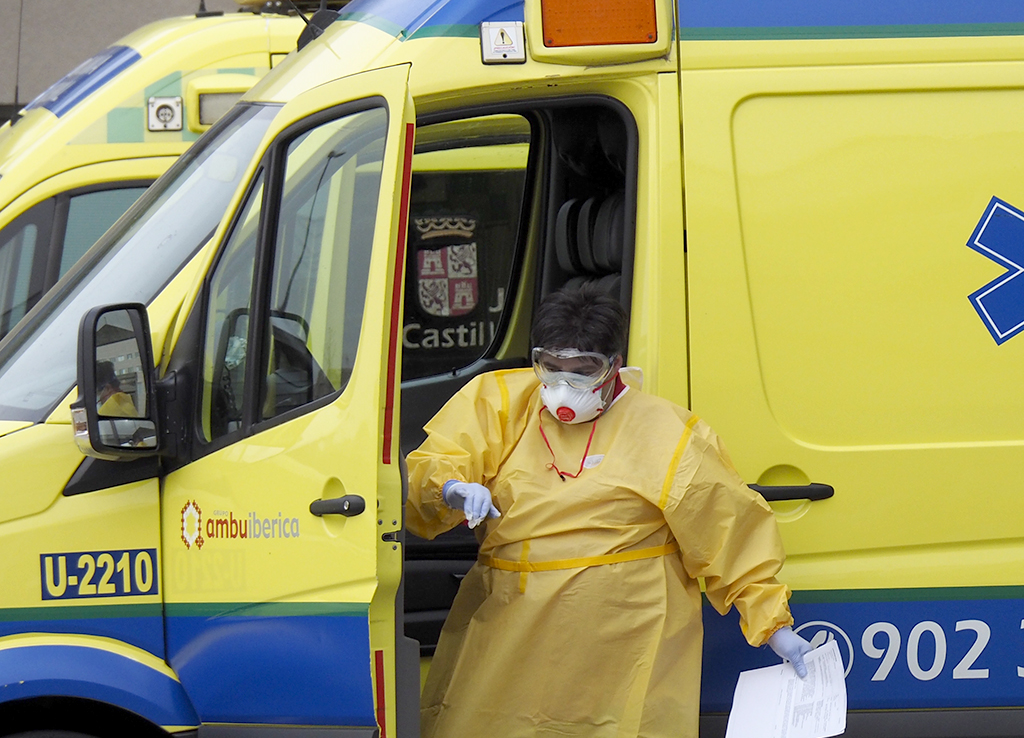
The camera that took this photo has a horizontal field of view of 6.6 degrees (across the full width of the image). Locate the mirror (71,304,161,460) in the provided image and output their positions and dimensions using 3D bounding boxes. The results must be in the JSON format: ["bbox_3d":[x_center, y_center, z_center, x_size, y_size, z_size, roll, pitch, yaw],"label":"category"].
[{"bbox_3d":[-0.847,0.027,18.970,0.185,0.335,0.120,0,-1,-31],"label":"mirror"}]

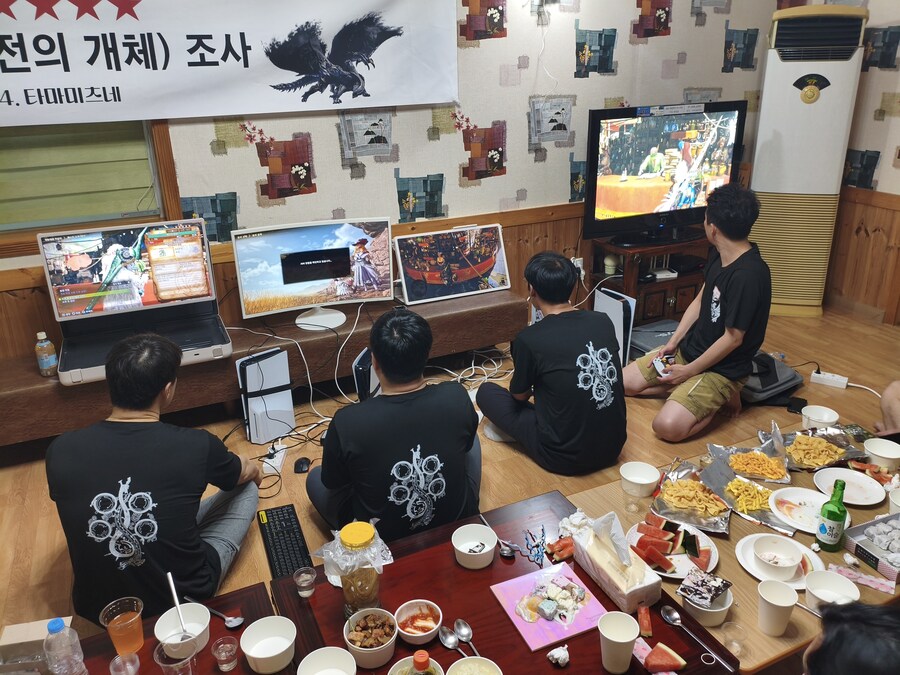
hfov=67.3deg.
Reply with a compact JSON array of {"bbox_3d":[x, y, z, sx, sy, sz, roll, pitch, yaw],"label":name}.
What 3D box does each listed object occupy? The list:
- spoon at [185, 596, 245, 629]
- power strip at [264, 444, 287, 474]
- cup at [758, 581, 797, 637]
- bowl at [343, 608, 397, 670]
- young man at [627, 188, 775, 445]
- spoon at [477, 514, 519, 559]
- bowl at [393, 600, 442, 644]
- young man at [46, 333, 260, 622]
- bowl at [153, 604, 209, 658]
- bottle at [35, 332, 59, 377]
[{"bbox_3d":[-0.602,0.680,1.716,0.200,0.024,0.042,8,24,23],"label":"spoon"},{"bbox_3d":[-0.758,0.521,2.940,0.065,0.042,0.200,-3,22,-3],"label":"power strip"},{"bbox_3d":[0.804,0.676,1.674,0.088,0.107,0.088,11,25,29],"label":"cup"},{"bbox_3d":[-0.181,0.704,1.575,0.123,0.065,0.123,-2,22,1],"label":"bowl"},{"bbox_3d":[1.110,-0.143,3.087,0.760,1.040,0.580,-8,21,-15],"label":"young man"},{"bbox_3d":[0.133,0.555,1.886,0.042,0.028,0.210,-10,22,-21],"label":"spoon"},{"bbox_3d":[-0.073,0.669,1.579,0.111,0.046,0.111,-2,20,1],"label":"bowl"},{"bbox_3d":[-0.941,0.351,2.192,0.660,0.860,0.600,-8,21,-16],"label":"young man"},{"bbox_3d":[-0.631,0.704,1.611,0.123,0.062,0.123,-2,22,1],"label":"bowl"},{"bbox_3d":[-1.677,0.065,2.793,0.071,0.186,0.071,-11,22,-23],"label":"bottle"}]

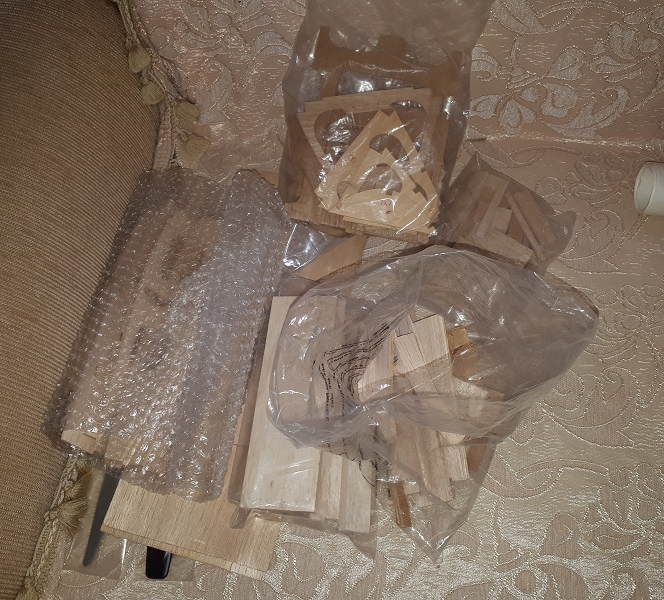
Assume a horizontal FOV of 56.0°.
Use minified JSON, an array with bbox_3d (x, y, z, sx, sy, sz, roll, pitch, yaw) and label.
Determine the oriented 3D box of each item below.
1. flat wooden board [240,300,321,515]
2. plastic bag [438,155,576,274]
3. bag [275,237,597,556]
[{"bbox_3d":[-0.044,0.106,0.686,0.075,0.012,0.237,6,65,1],"label":"flat wooden board"},{"bbox_3d":[0.228,-0.104,0.787,0.150,0.050,0.160,24,66,9],"label":"plastic bag"},{"bbox_3d":[0.107,0.097,0.649,0.310,0.125,0.290,-1,65,-2],"label":"bag"}]

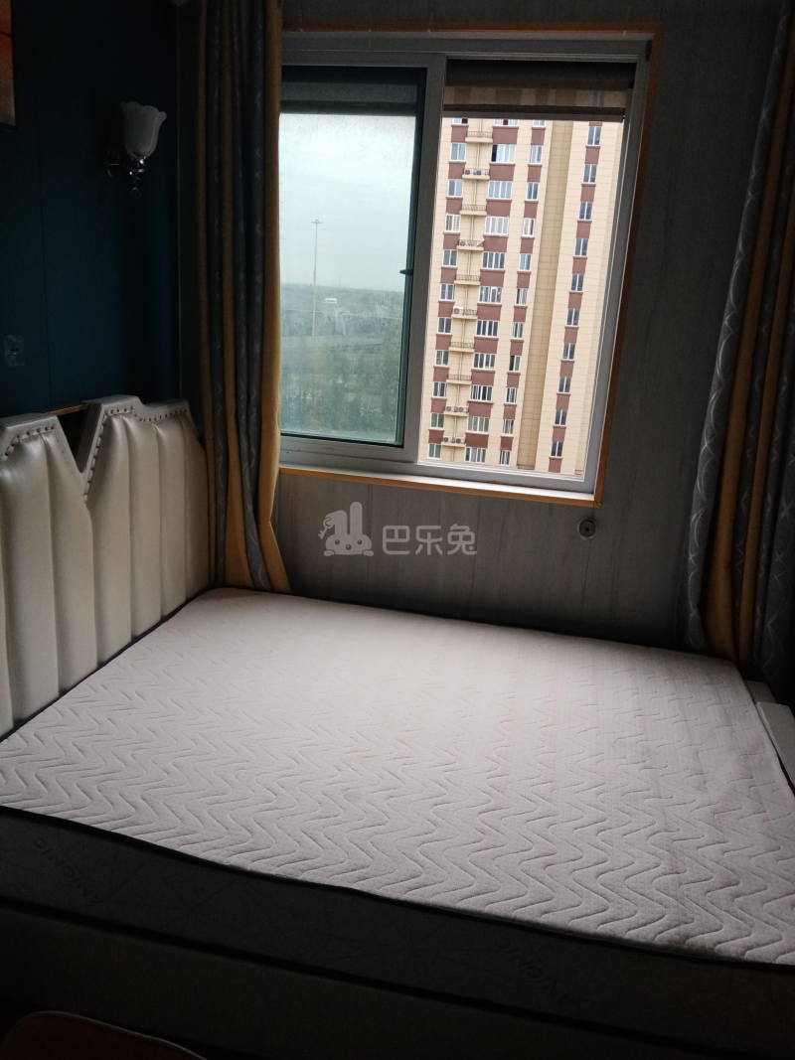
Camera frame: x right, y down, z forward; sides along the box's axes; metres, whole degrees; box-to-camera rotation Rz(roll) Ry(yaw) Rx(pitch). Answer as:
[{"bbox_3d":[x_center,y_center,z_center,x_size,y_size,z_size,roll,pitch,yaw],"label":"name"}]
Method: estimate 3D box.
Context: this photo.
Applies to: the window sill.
[{"bbox_3d":[0.057,-0.195,3.057,1.387,0.030,0.140,7,16,11],"label":"window sill"}]

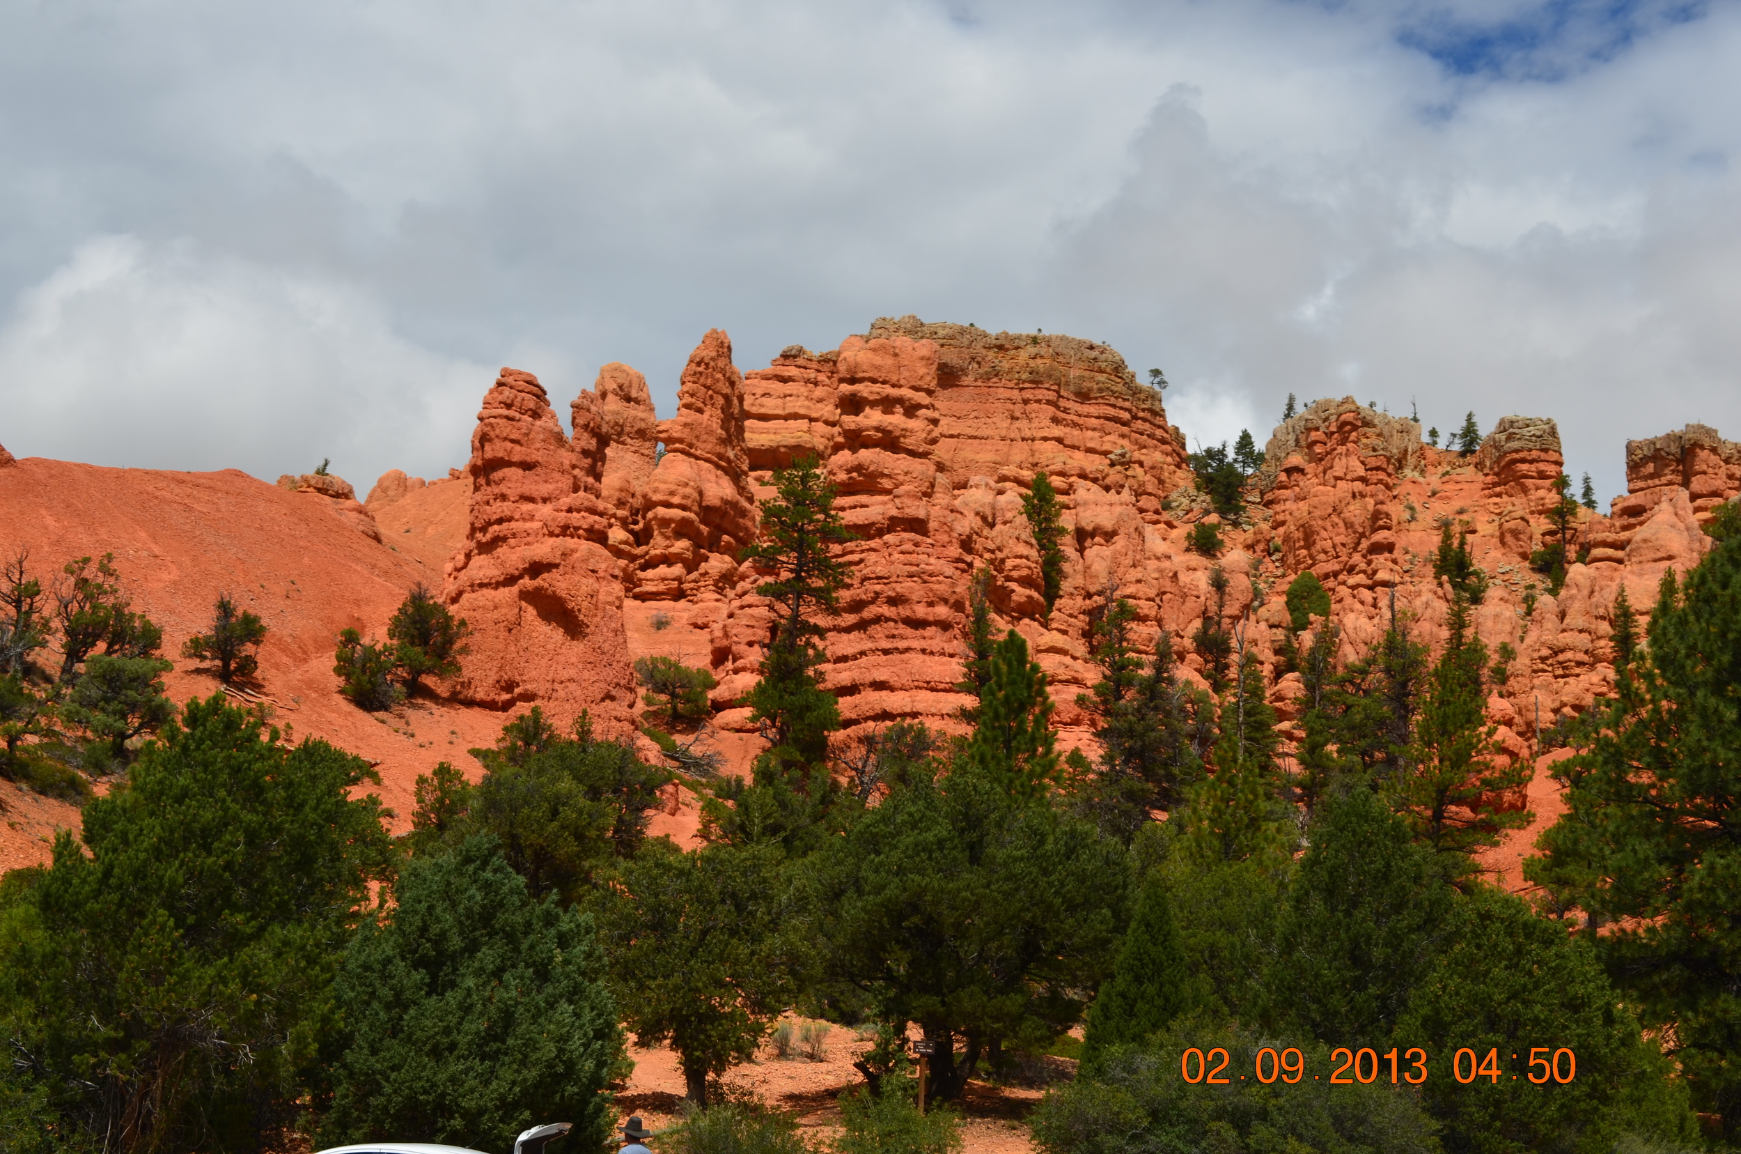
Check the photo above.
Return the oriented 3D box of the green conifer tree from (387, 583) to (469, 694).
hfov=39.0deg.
[{"bbox_3d":[-19.429,2.702,108.000,3.580,4.980,3.400,2,-13,-10],"label":"green conifer tree"}]

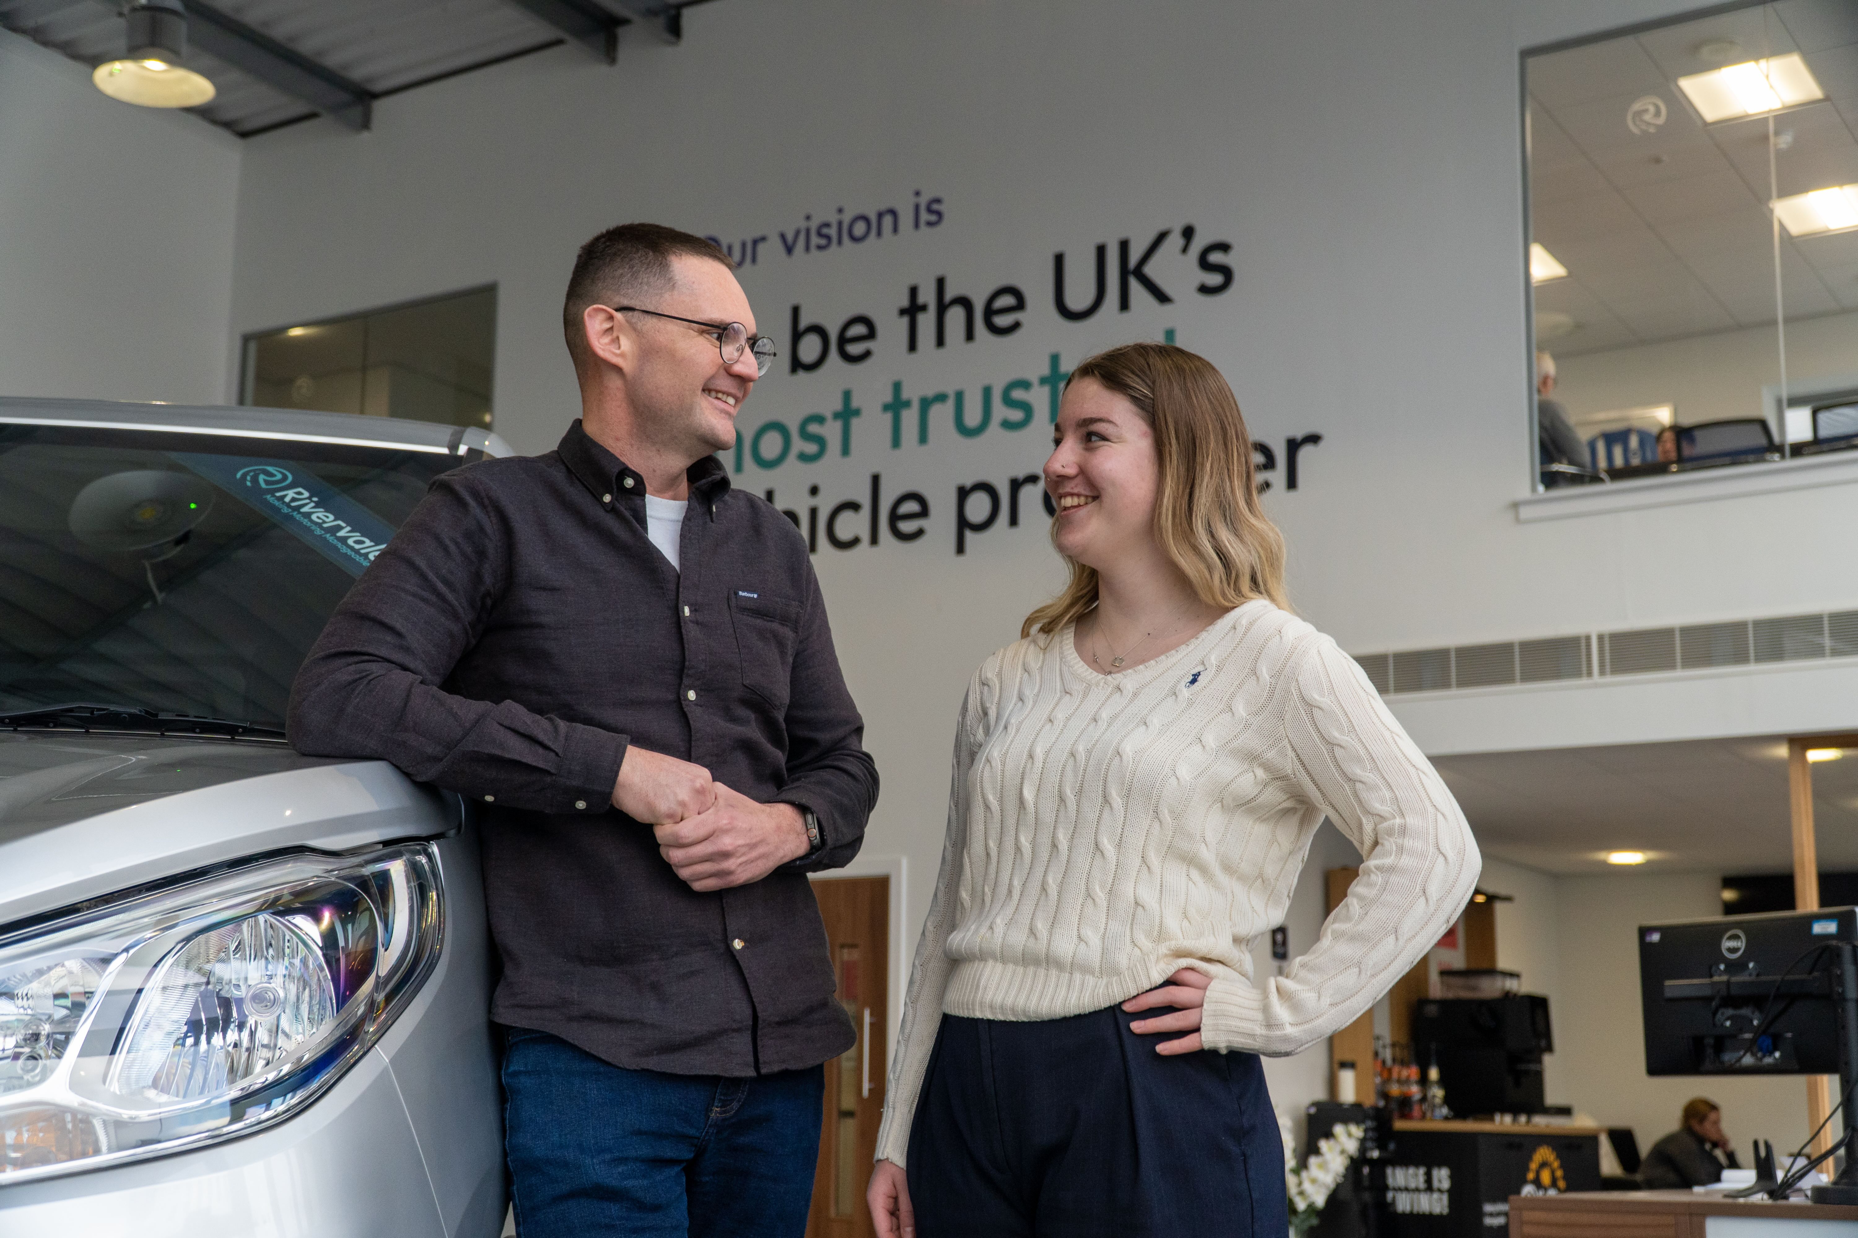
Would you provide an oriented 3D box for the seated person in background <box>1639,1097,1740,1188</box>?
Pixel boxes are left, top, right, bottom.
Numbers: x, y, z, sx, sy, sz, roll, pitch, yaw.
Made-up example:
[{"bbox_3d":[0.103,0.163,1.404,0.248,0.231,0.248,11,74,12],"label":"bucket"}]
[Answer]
[{"bbox_3d":[3.900,2.970,10.850,0.760,1.150,0.520,-6,-14,30],"label":"seated person in background"}]

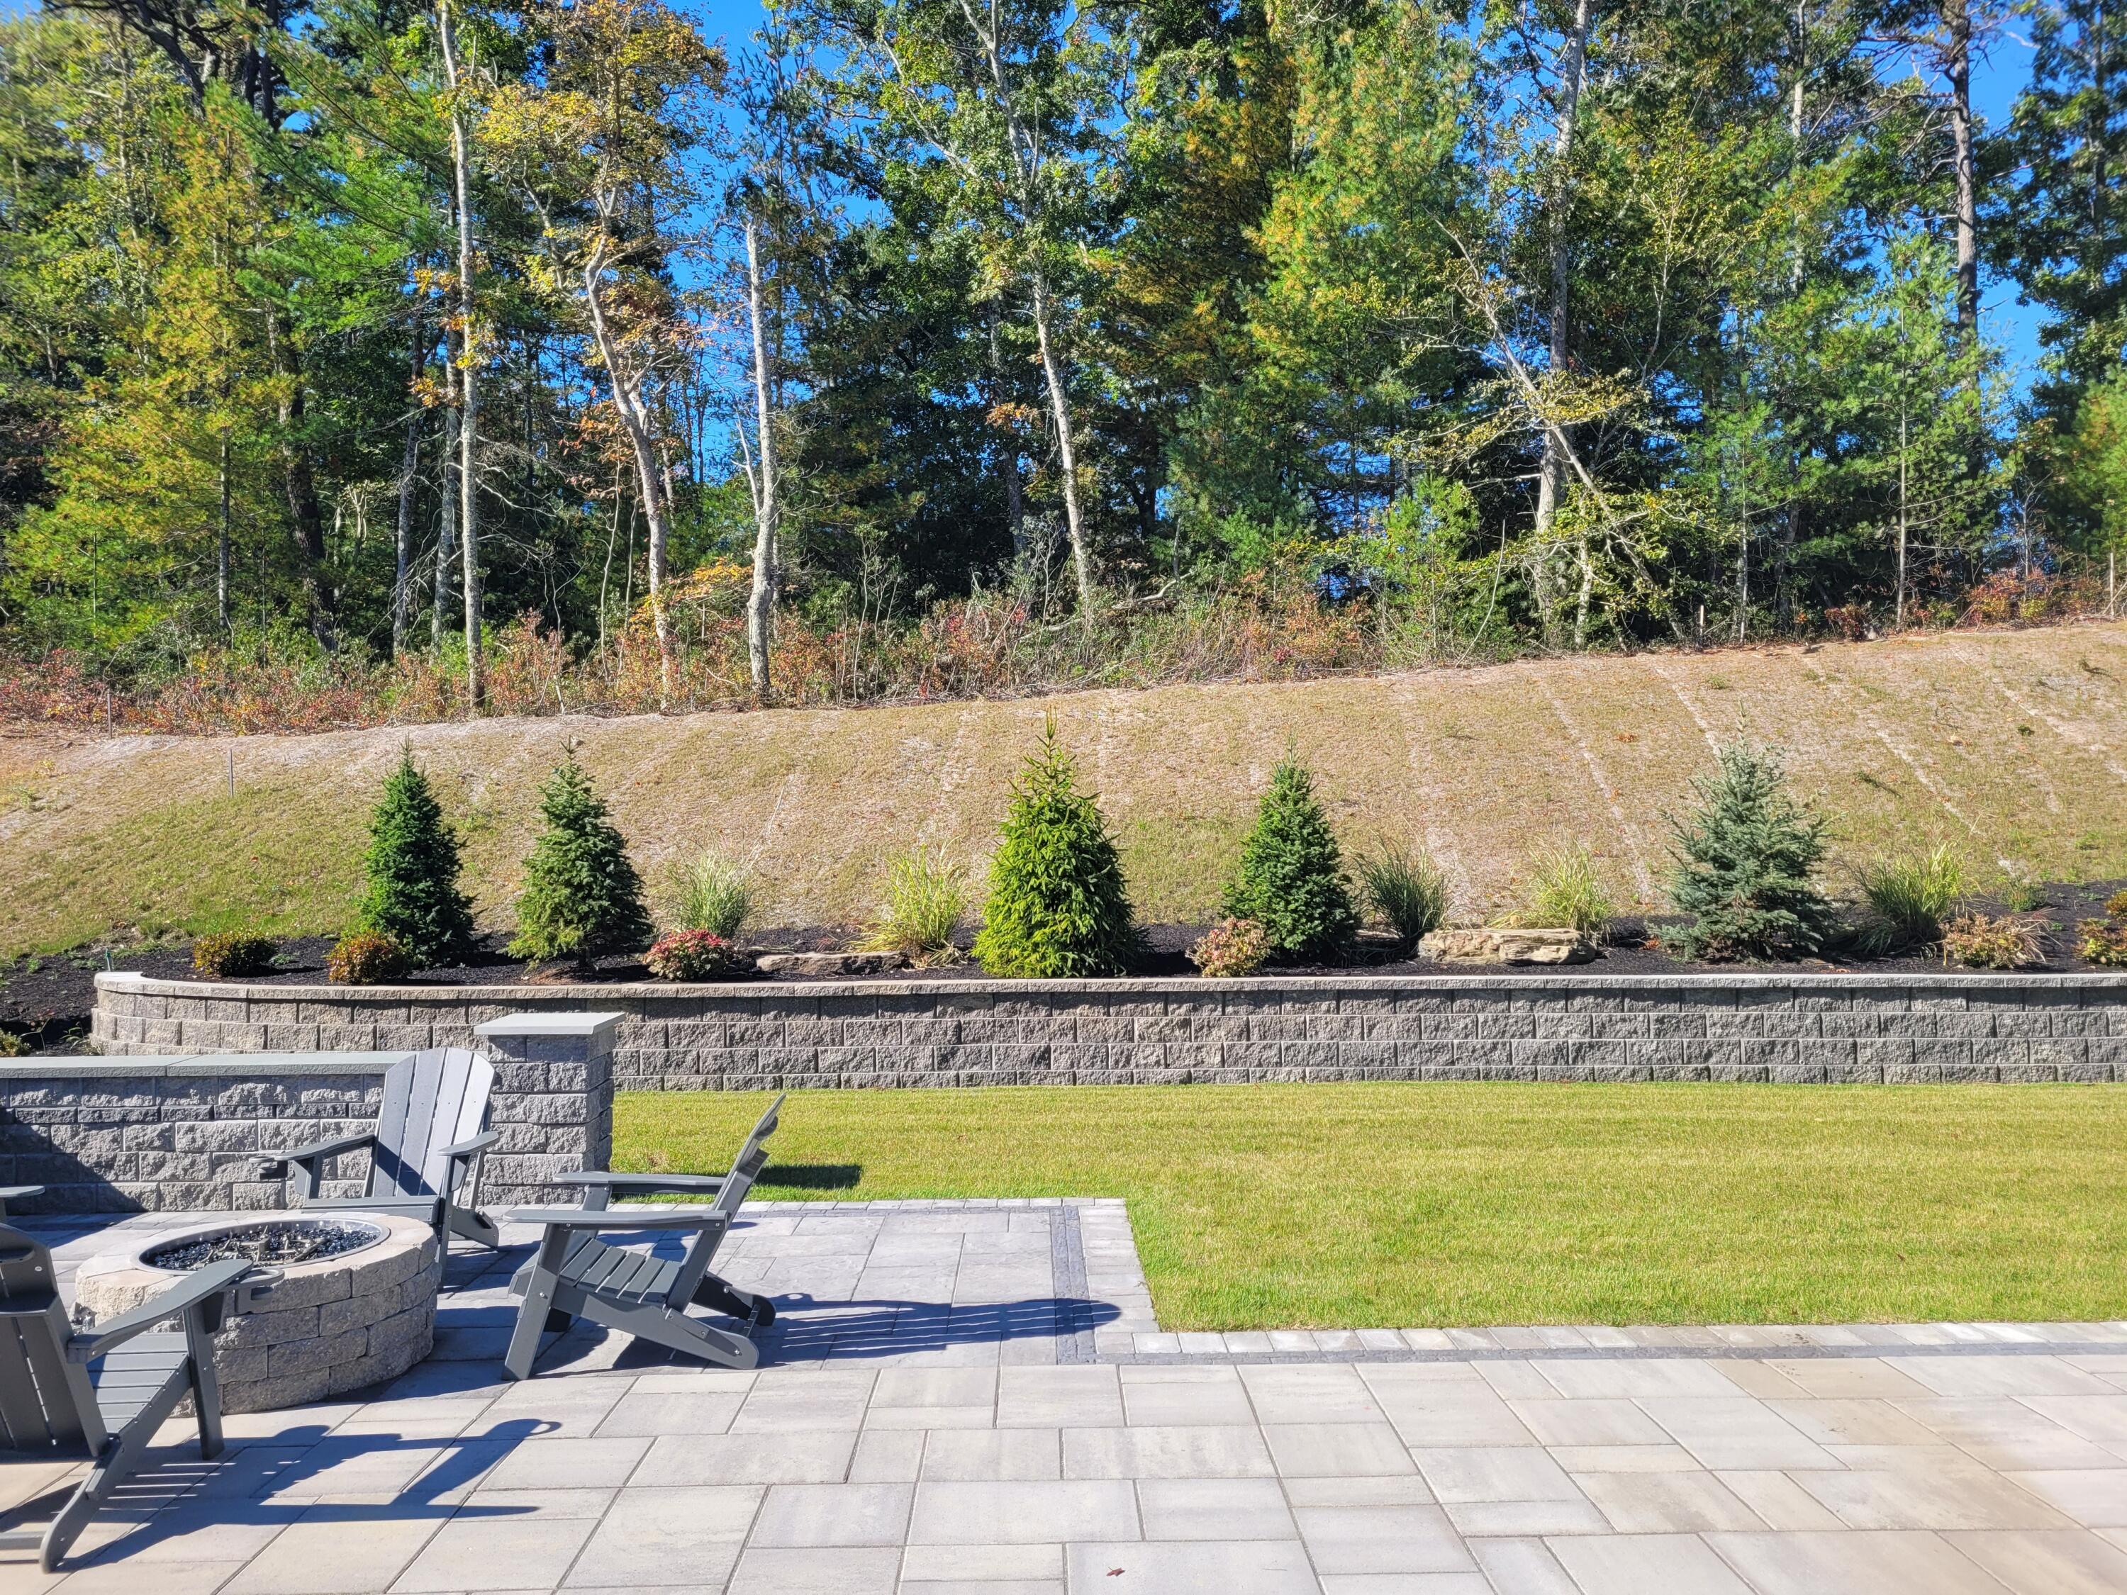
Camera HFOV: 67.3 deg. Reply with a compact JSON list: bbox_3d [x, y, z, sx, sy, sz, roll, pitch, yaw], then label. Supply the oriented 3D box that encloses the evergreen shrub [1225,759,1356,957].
[{"bbox_3d":[1.945,0.483,13.650,1.173,1.832,1.173,0,-2,-1],"label":"evergreen shrub"}]

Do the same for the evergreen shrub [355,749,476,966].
[{"bbox_3d":[-5.497,0.493,13.550,1.018,1.903,1.018,0,-2,-1],"label":"evergreen shrub"}]

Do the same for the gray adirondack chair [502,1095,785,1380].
[{"bbox_3d":[-1.467,1.545,5.792,0.940,0.905,0.770,0,-2,-4],"label":"gray adirondack chair"}]

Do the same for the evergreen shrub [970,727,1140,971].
[{"bbox_3d":[-0.062,0.412,13.200,1.373,2.156,1.373,0,-2,-1],"label":"evergreen shrub"}]

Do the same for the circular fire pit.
[{"bbox_3d":[-2.841,1.800,5.679,1.137,0.404,1.137,0,-2,0],"label":"circular fire pit"}]

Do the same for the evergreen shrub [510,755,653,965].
[{"bbox_3d":[-4.019,0.505,13.300,1.191,1.854,1.191,0,-2,-1],"label":"evergreen shrub"}]

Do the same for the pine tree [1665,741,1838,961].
[{"bbox_3d":[5.878,0.433,13.650,1.457,1.931,1.457,0,-2,-1],"label":"pine tree"}]

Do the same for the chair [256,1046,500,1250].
[{"bbox_3d":[-2.832,1.586,6.887,0.800,0.905,0.940,0,-2,-2],"label":"chair"}]

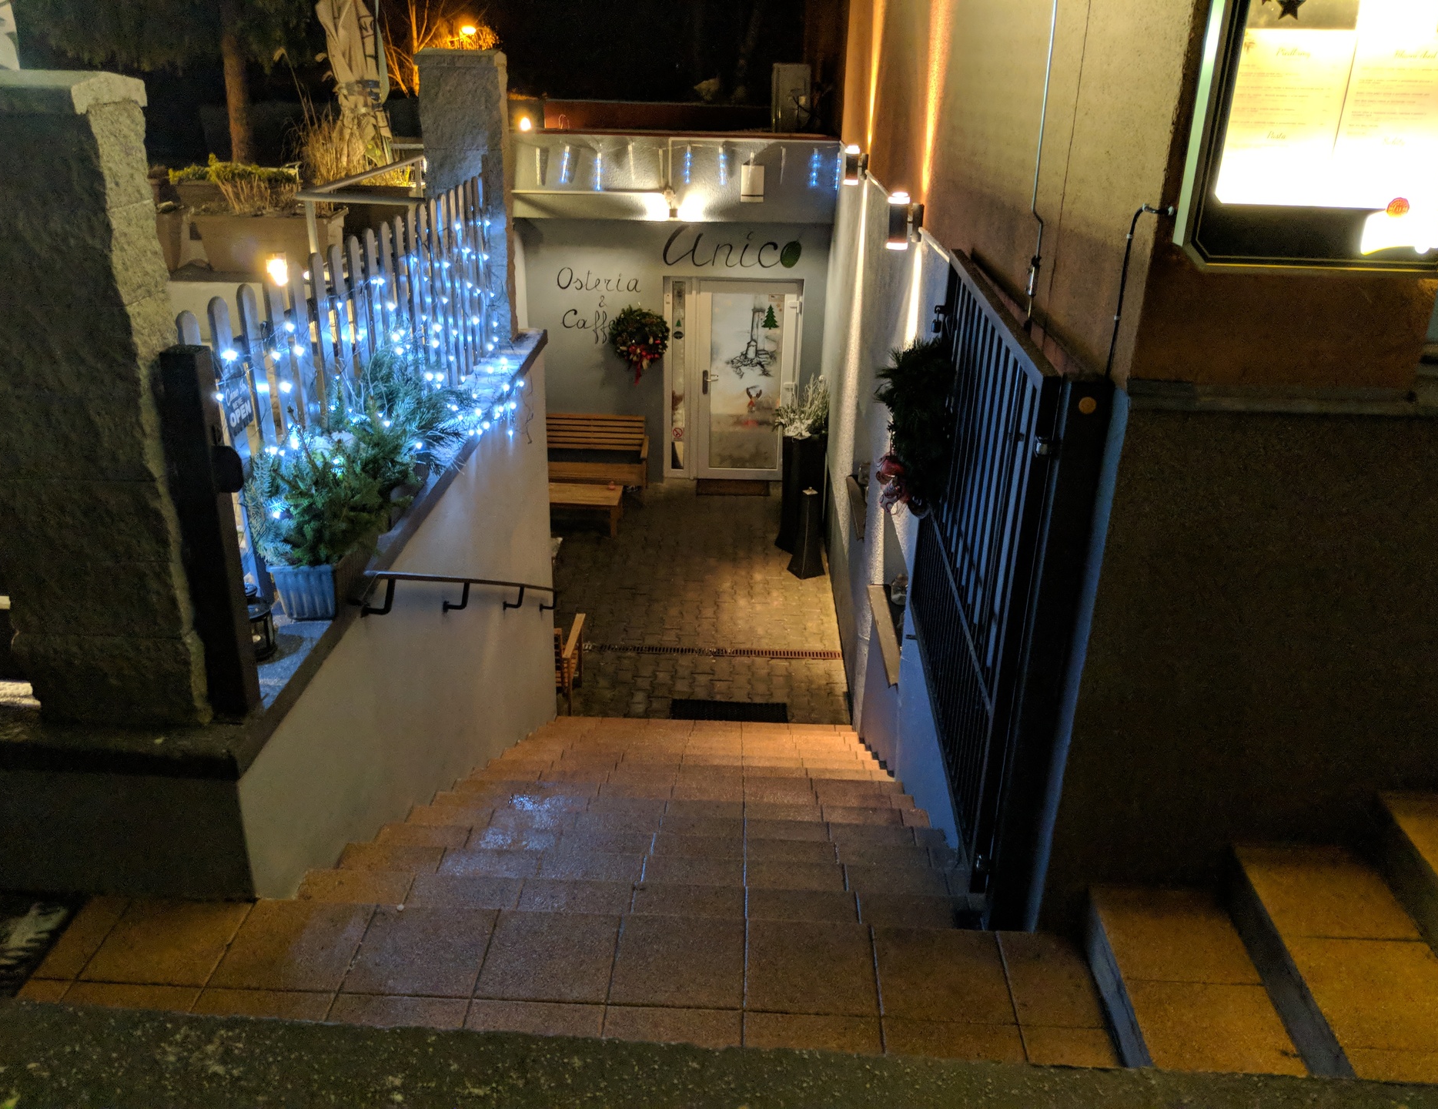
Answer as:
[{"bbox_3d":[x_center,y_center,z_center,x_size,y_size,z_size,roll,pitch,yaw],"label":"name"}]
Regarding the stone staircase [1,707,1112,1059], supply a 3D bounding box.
[{"bbox_3d":[-0.305,1.127,5.033,2.380,2.190,4.670,2,23,1],"label":"stone staircase"}]

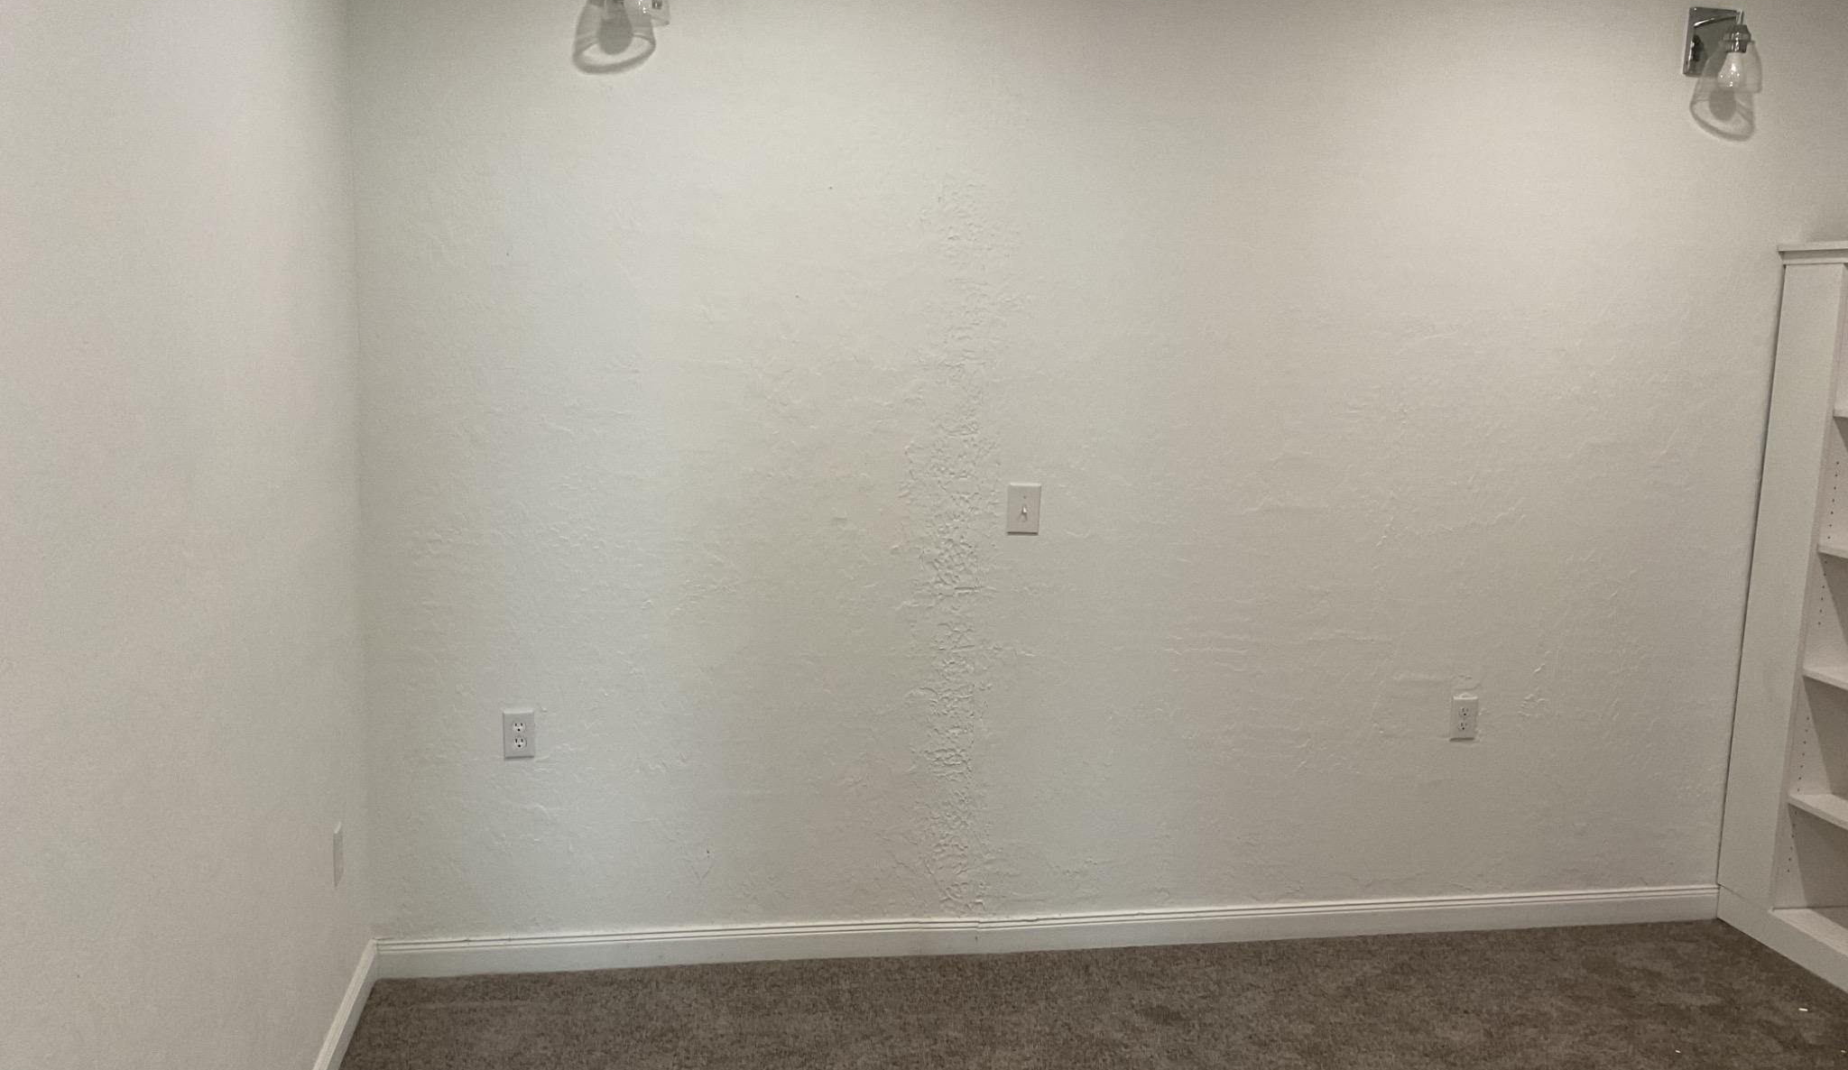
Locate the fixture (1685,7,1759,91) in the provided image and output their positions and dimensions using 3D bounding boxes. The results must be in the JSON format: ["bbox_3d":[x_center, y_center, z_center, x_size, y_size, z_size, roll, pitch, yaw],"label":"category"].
[{"bbox_3d":[1.958,-1.180,3.752,0.135,0.216,0.178,0,8,-10],"label":"fixture"}]

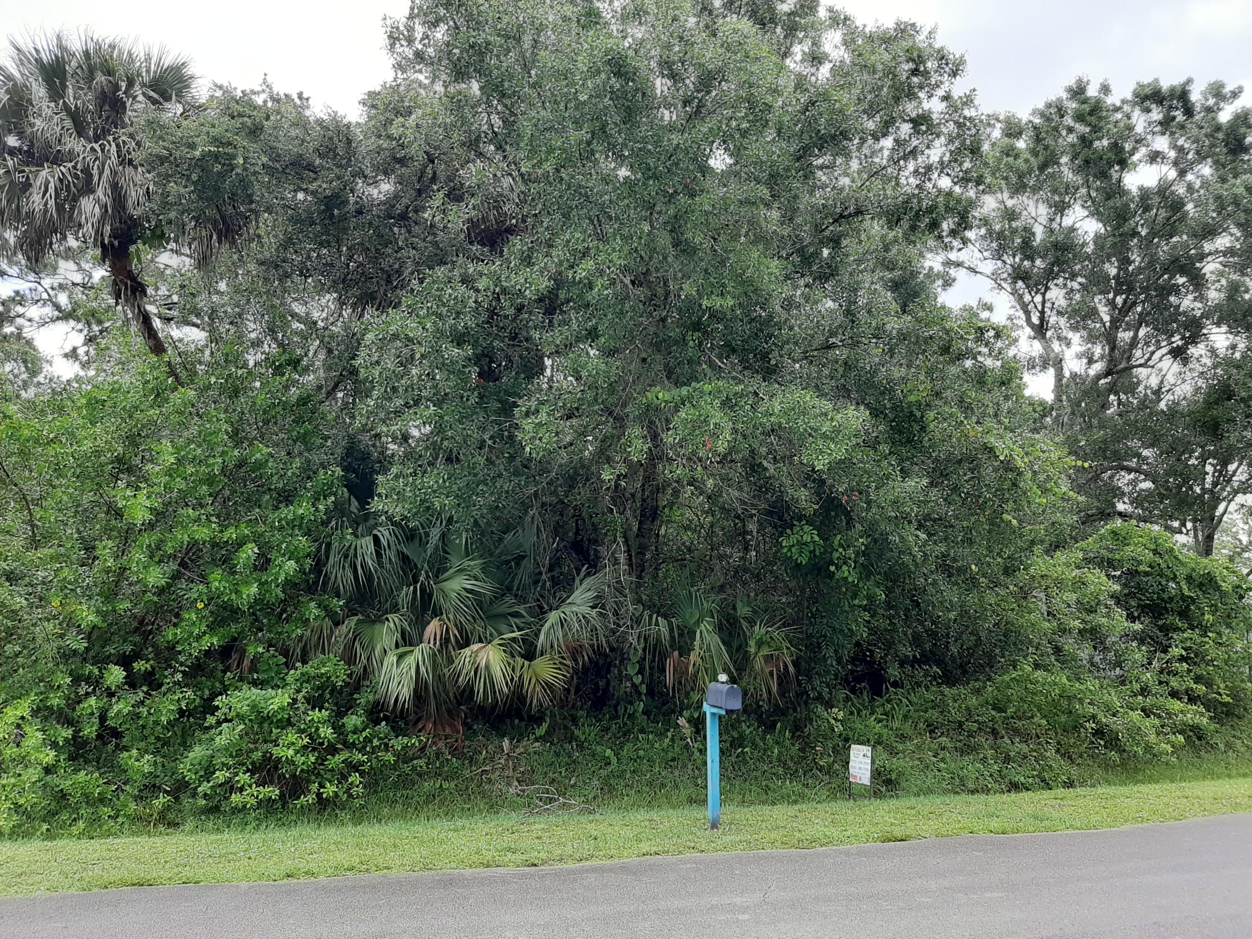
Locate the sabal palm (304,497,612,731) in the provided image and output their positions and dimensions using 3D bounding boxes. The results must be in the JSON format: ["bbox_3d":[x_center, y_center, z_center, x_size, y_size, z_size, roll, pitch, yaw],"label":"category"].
[{"bbox_3d":[-2.171,2.181,12.100,3.400,3.100,3.100,4,-11,-15],"label":"sabal palm"}]

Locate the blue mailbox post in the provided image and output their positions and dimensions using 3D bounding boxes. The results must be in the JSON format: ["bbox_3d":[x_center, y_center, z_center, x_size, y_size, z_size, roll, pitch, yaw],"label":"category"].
[{"bbox_3d":[0.930,2.700,8.992,0.180,1.440,0.560,4,-11,-15],"label":"blue mailbox post"}]

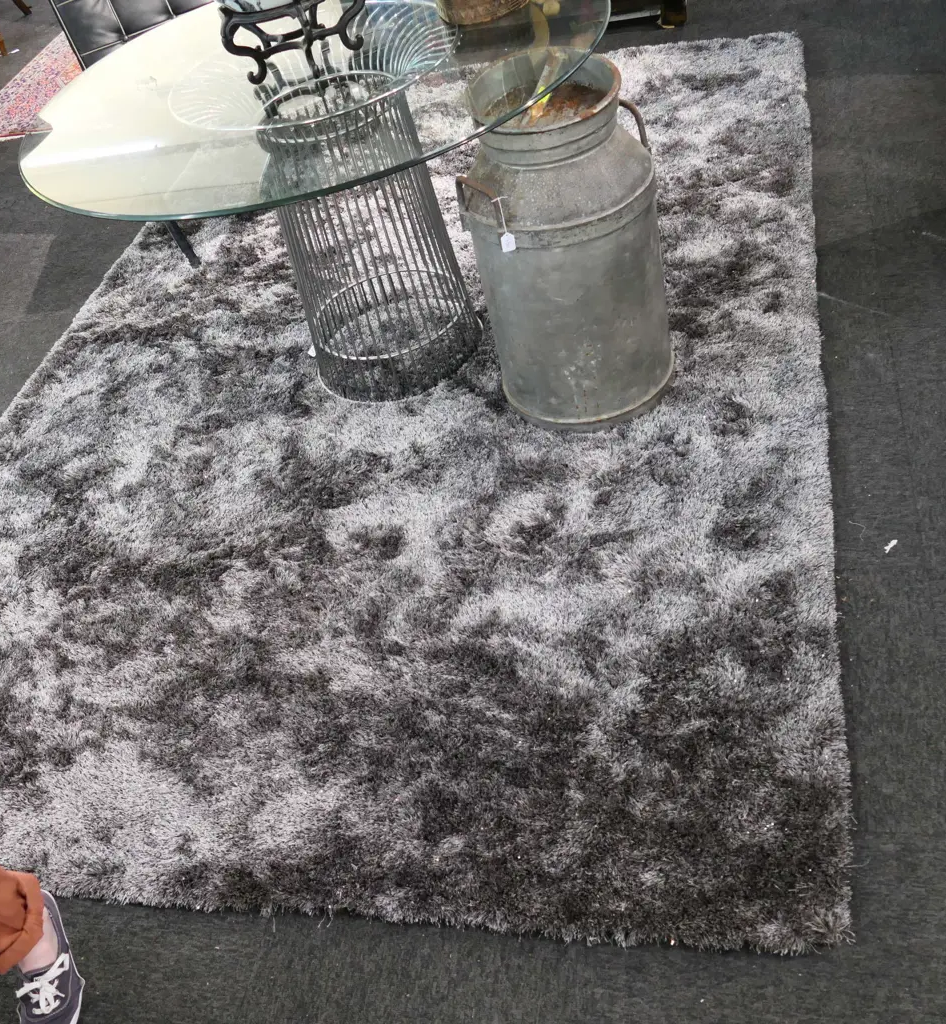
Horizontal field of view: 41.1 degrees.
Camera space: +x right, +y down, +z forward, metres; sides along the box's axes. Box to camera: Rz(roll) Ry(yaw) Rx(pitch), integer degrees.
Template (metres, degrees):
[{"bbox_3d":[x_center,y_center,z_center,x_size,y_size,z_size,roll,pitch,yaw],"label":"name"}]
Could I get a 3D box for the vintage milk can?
[{"bbox_3d":[0.188,-0.522,2.498,0.407,0.667,0.385,-8,44,8],"label":"vintage milk can"}]

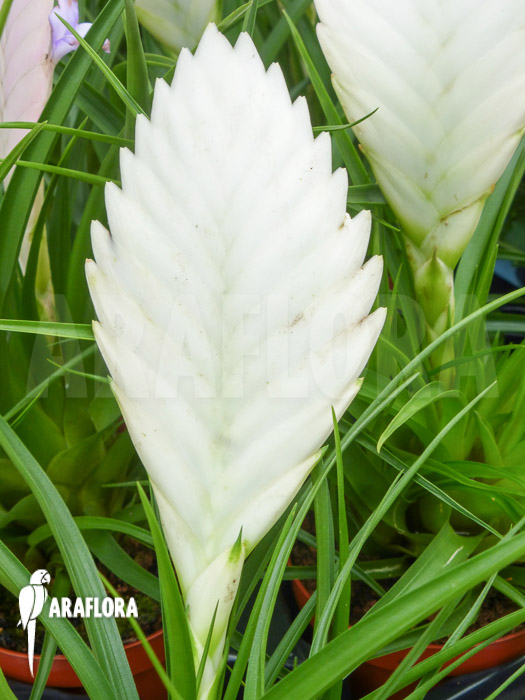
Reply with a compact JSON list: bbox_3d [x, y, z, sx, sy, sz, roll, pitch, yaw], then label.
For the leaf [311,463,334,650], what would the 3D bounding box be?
[{"bbox_3d":[0.018,0.064,0.530,0.007,0.064,0.008,-4,21,-6],"label":"leaf"}]

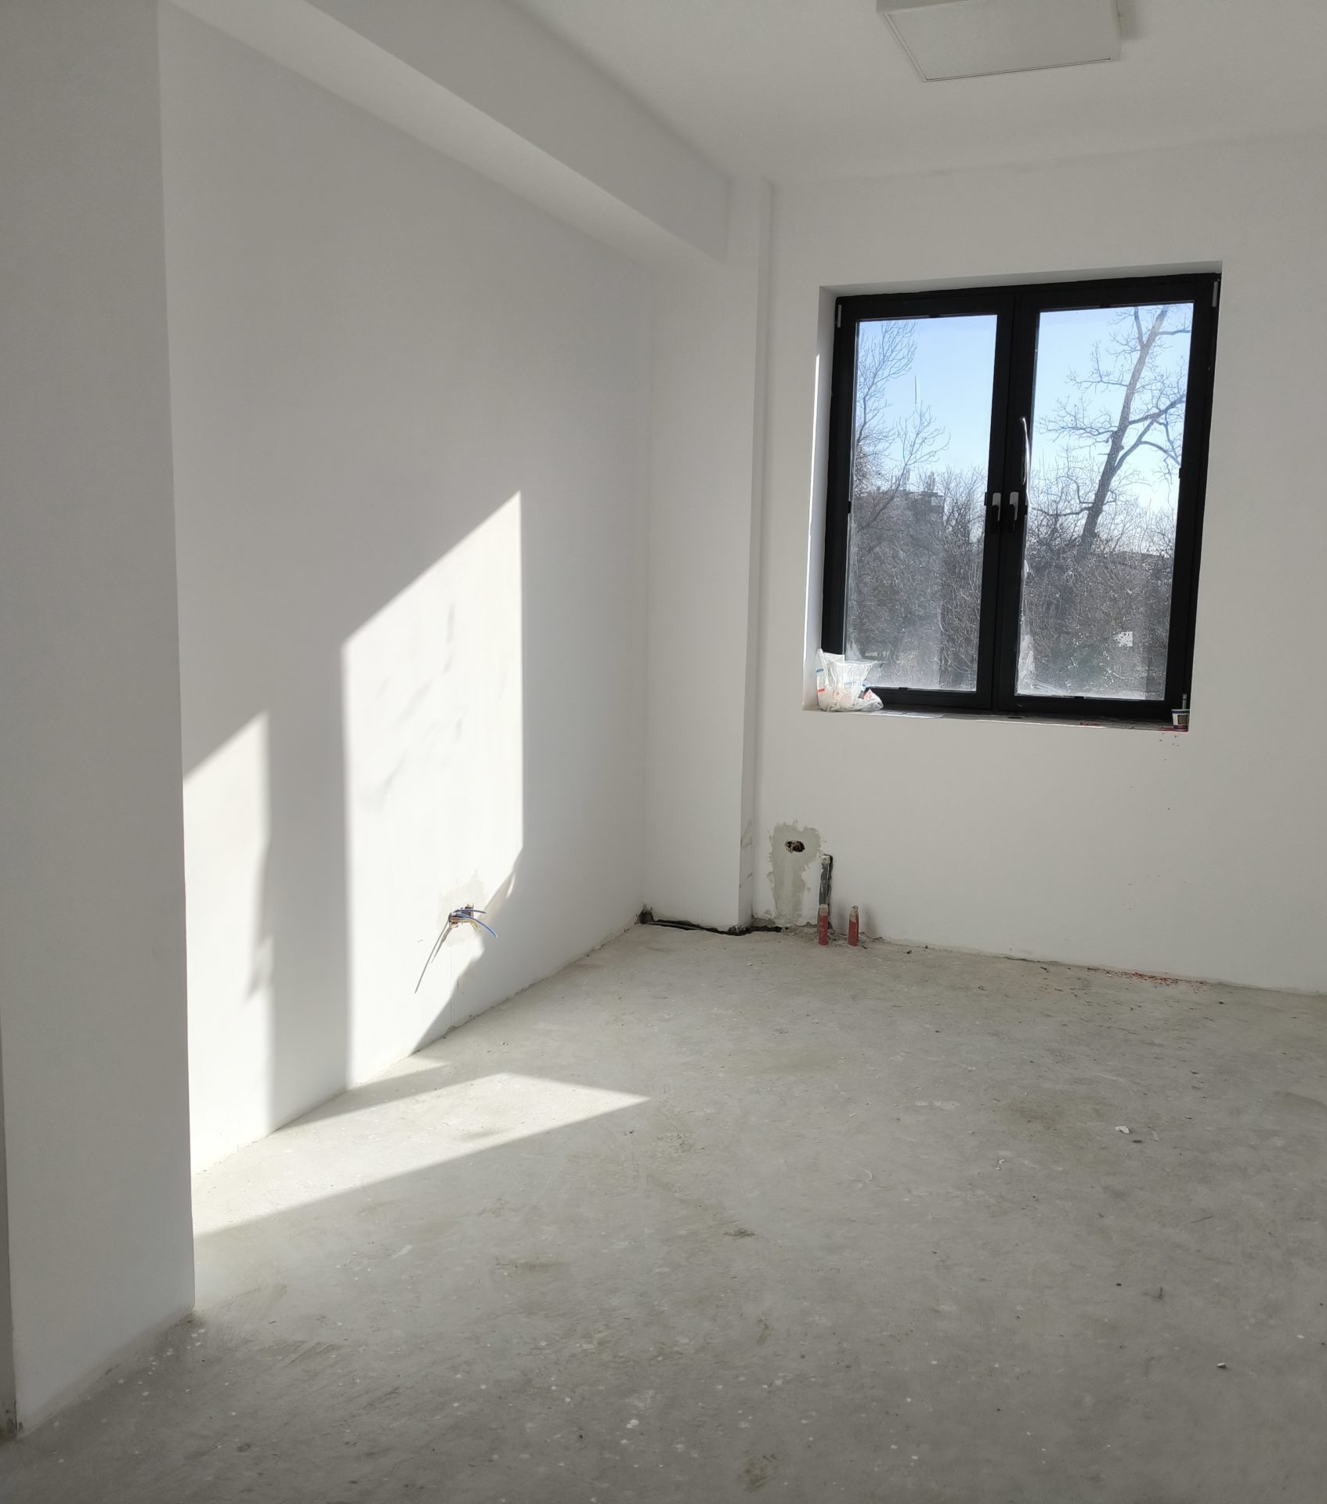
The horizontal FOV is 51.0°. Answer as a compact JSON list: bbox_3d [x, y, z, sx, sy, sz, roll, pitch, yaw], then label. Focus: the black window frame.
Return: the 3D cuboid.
[{"bbox_3d":[1.376,-0.983,5.537,1.461,1.662,0.080,4,8,22],"label":"black window frame"}]

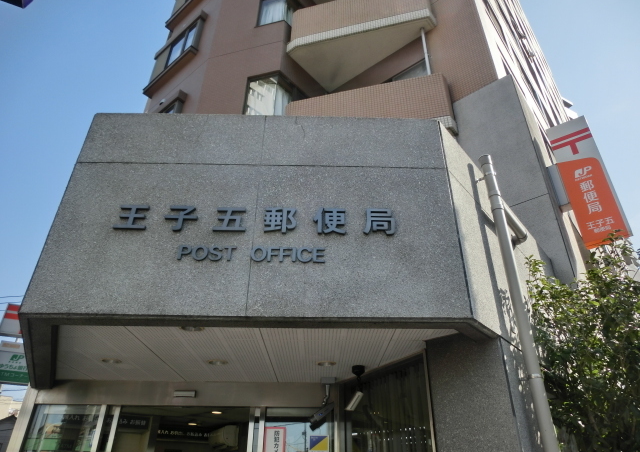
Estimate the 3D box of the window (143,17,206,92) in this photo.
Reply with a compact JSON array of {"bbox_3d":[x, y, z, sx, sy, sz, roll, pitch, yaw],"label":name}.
[{"bbox_3d":[-3.646,-4.318,11.204,1.950,1.500,0.200,-22,-38,33],"label":"window"}]

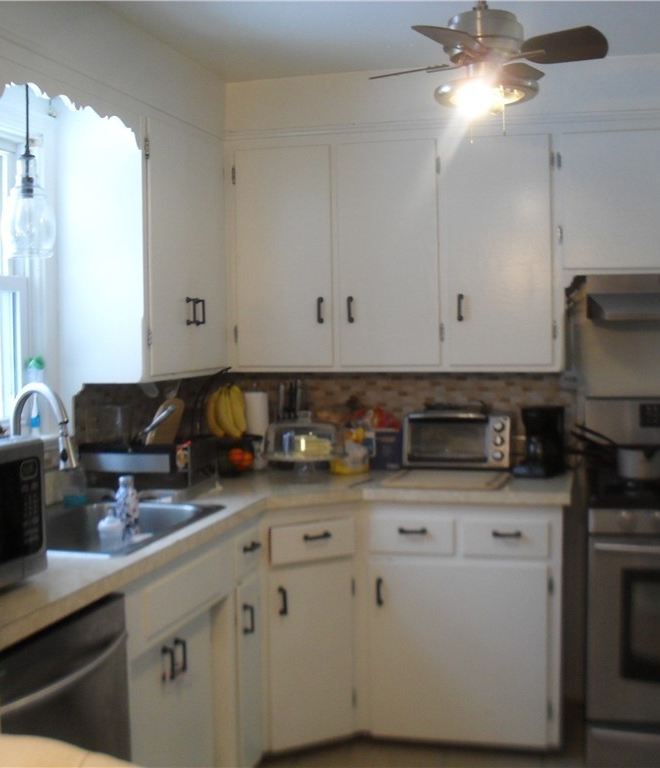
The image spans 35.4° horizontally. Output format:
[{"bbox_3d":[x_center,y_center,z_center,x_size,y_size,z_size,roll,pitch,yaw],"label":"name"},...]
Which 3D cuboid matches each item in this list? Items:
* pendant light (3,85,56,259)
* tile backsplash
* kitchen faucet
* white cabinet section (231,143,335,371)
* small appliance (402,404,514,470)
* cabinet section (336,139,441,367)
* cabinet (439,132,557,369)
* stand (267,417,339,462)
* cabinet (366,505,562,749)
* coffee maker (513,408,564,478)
[{"bbox_3d":[-0.824,-0.589,2.823,0.150,0.510,0.150,0,3,14],"label":"pendant light"},{"bbox_3d":[0.040,0.125,3.700,1.607,0.330,0.930,0,3,14],"label":"tile backsplash"},{"bbox_3d":[-0.800,0.195,2.910,0.225,0.397,0.075,0,3,14],"label":"kitchen faucet"},{"bbox_3d":[-0.129,-0.477,3.999,0.372,0.812,0.320,0,4,14],"label":"white cabinet section"},{"bbox_3d":[0.496,0.206,3.938,0.393,0.225,0.290,0,3,14],"label":"small appliance"},{"bbox_3d":[0.249,-0.477,3.904,0.390,0.808,0.320,0,4,14],"label":"cabinet section"},{"bbox_3d":[0.625,-0.475,3.804,0.422,0.840,0.340,0,3,14],"label":"cabinet"},{"bbox_3d":[-0.104,0.226,3.902,0.280,0.230,0.280,0,3,14],"label":"stand"},{"bbox_3d":[0.517,0.795,3.755,0.668,0.824,0.650,0,3,14],"label":"cabinet"},{"bbox_3d":[0.762,0.199,3.792,0.180,0.270,0.150,-2,3,-26],"label":"coffee maker"}]

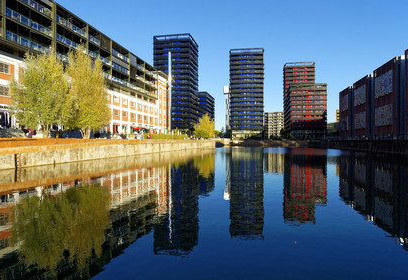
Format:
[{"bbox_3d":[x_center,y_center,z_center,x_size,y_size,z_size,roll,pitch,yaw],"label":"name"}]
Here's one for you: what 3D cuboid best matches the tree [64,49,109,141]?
[{"bbox_3d":[-17.000,-6.800,41.000,6.700,13.400,6.700,0,0,12],"label":"tree"}]

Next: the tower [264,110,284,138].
[{"bbox_3d":[74.000,-13.300,284.000,20.000,27.000,17.000,0,0,6],"label":"tower"}]

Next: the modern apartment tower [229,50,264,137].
[{"bbox_3d":[27.200,-26.400,173.500,19.500,53.000,19.500,0,0,12],"label":"modern apartment tower"}]

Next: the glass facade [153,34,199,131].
[{"bbox_3d":[-14.300,-26.400,151.400,19.200,53.000,20.000,0,0,12],"label":"glass facade"}]

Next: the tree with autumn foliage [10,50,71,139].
[{"bbox_3d":[-20.400,-5.500,35.000,7.300,10.900,7.000,0,0,12],"label":"tree with autumn foliage"}]

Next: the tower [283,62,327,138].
[{"bbox_3d":[64.500,-26.300,185.000,19.500,53.000,52.000,0,0,12],"label":"tower"}]

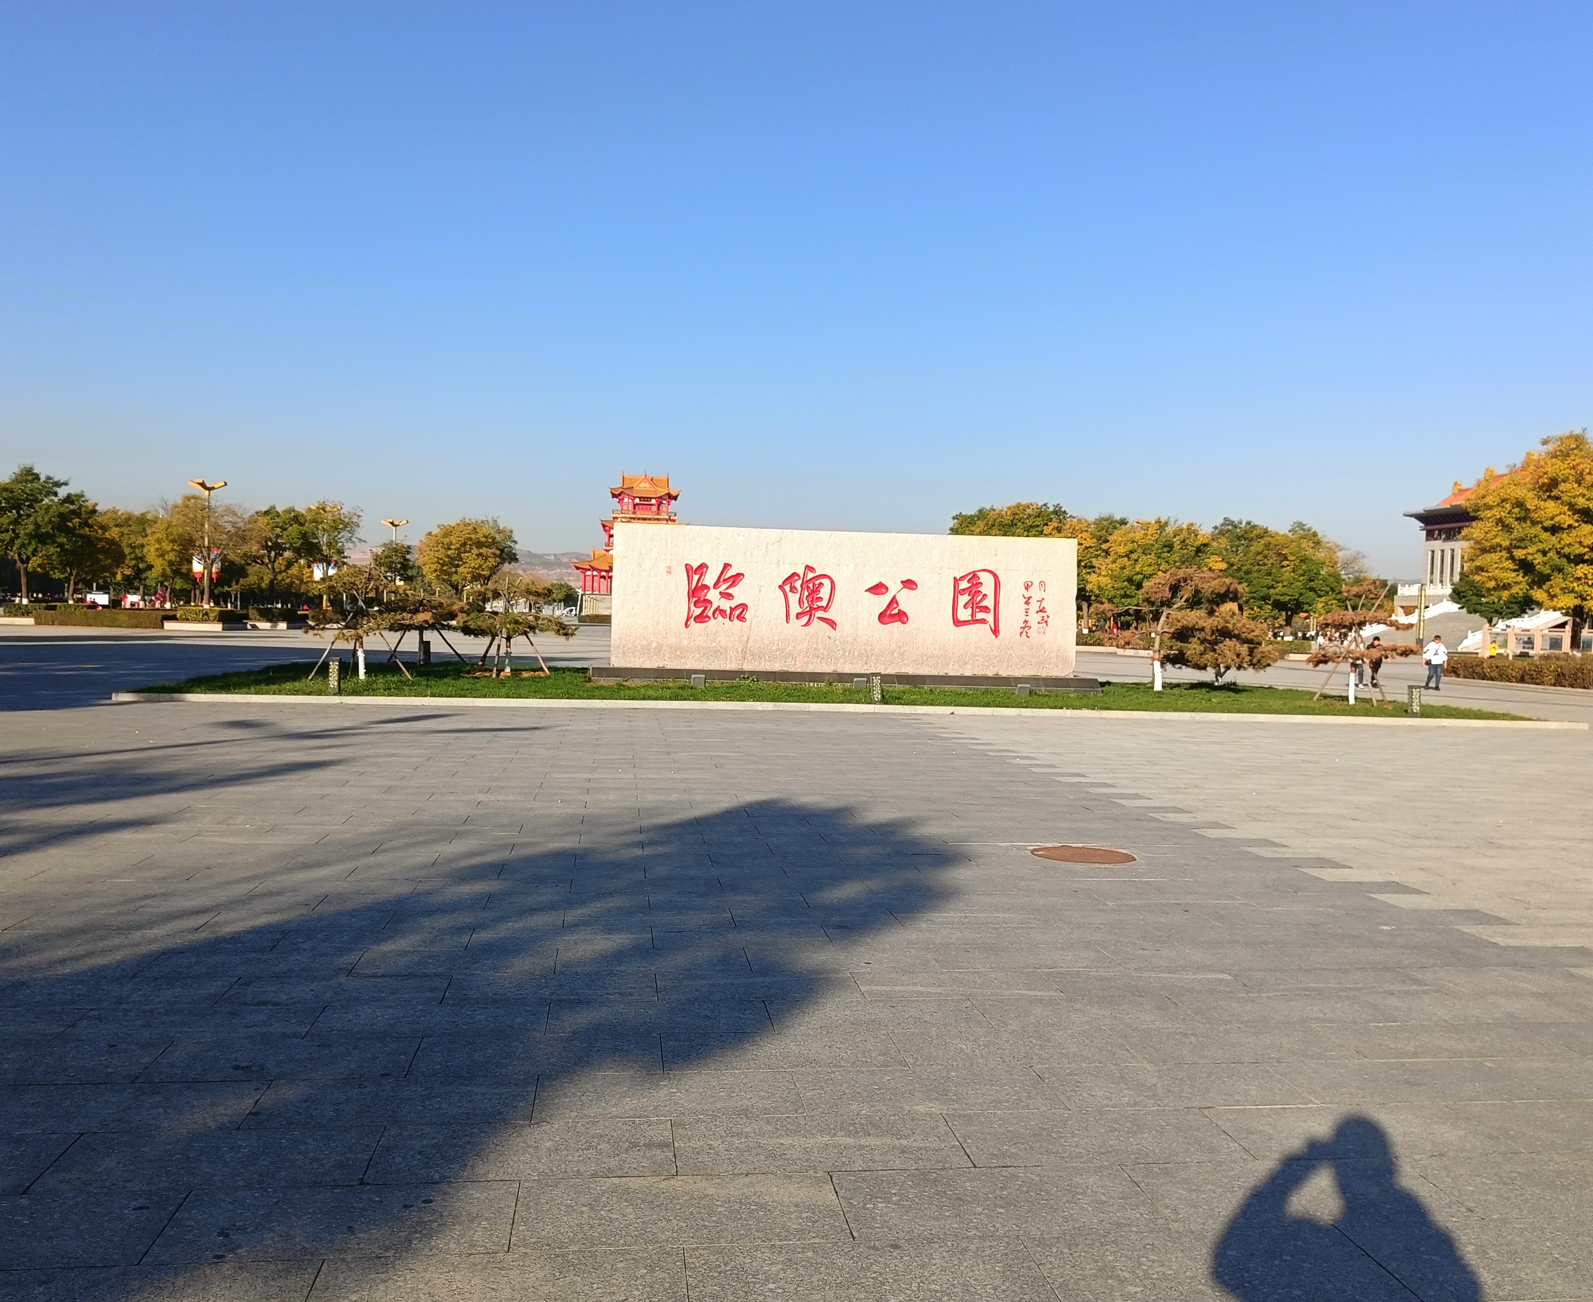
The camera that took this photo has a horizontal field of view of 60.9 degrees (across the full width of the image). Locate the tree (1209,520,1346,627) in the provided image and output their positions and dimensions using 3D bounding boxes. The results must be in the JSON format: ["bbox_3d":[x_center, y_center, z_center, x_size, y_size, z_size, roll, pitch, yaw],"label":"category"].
[{"bbox_3d":[31.166,-4.128,87.899,8.902,8.730,8.000,2,1,0],"label":"tree"}]

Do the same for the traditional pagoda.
[{"bbox_3d":[-22.311,-14.913,198.000,20.500,22.330,20.000,1,1,-9],"label":"traditional pagoda"}]

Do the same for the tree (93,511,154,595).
[{"bbox_3d":[-47.148,-6.302,95.000,4.700,7.470,4.900,1,1,-8],"label":"tree"}]

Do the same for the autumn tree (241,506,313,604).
[{"bbox_3d":[-33.034,-5.557,86.000,4.900,7.410,5.000,1,1,-8],"label":"autumn tree"}]

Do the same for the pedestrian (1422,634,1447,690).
[{"bbox_3d":[19.935,0.345,42.280,0.700,1.695,0.500,2,1,21],"label":"pedestrian"}]

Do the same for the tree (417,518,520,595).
[{"bbox_3d":[-27.421,-6.514,112.893,8.375,9.235,7.800,2,1,0],"label":"tree"}]

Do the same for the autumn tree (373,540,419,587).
[{"bbox_3d":[-31.965,-5.634,108.000,3.900,6.360,3.900,1,1,-8],"label":"autumn tree"}]

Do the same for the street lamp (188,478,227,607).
[{"bbox_3d":[-38.205,-6.360,87.888,2.556,9.710,2.200,2,1,0],"label":"street lamp"}]

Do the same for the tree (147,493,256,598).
[{"bbox_3d":[-34.193,-5.324,77.500,6.300,7.280,6.100,1,1,-8],"label":"tree"}]

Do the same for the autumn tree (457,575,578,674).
[{"bbox_3d":[-6.836,-0.708,32.972,2.942,2.450,2.800,2,1,0],"label":"autumn tree"}]

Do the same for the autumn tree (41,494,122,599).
[{"bbox_3d":[-50.665,-6.700,95.894,5.769,9.160,6.000,2,1,0],"label":"autumn tree"}]

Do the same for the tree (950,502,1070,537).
[{"bbox_3d":[13.251,-4.769,84.000,7.800,8.720,7.600,1,1,-8],"label":"tree"}]

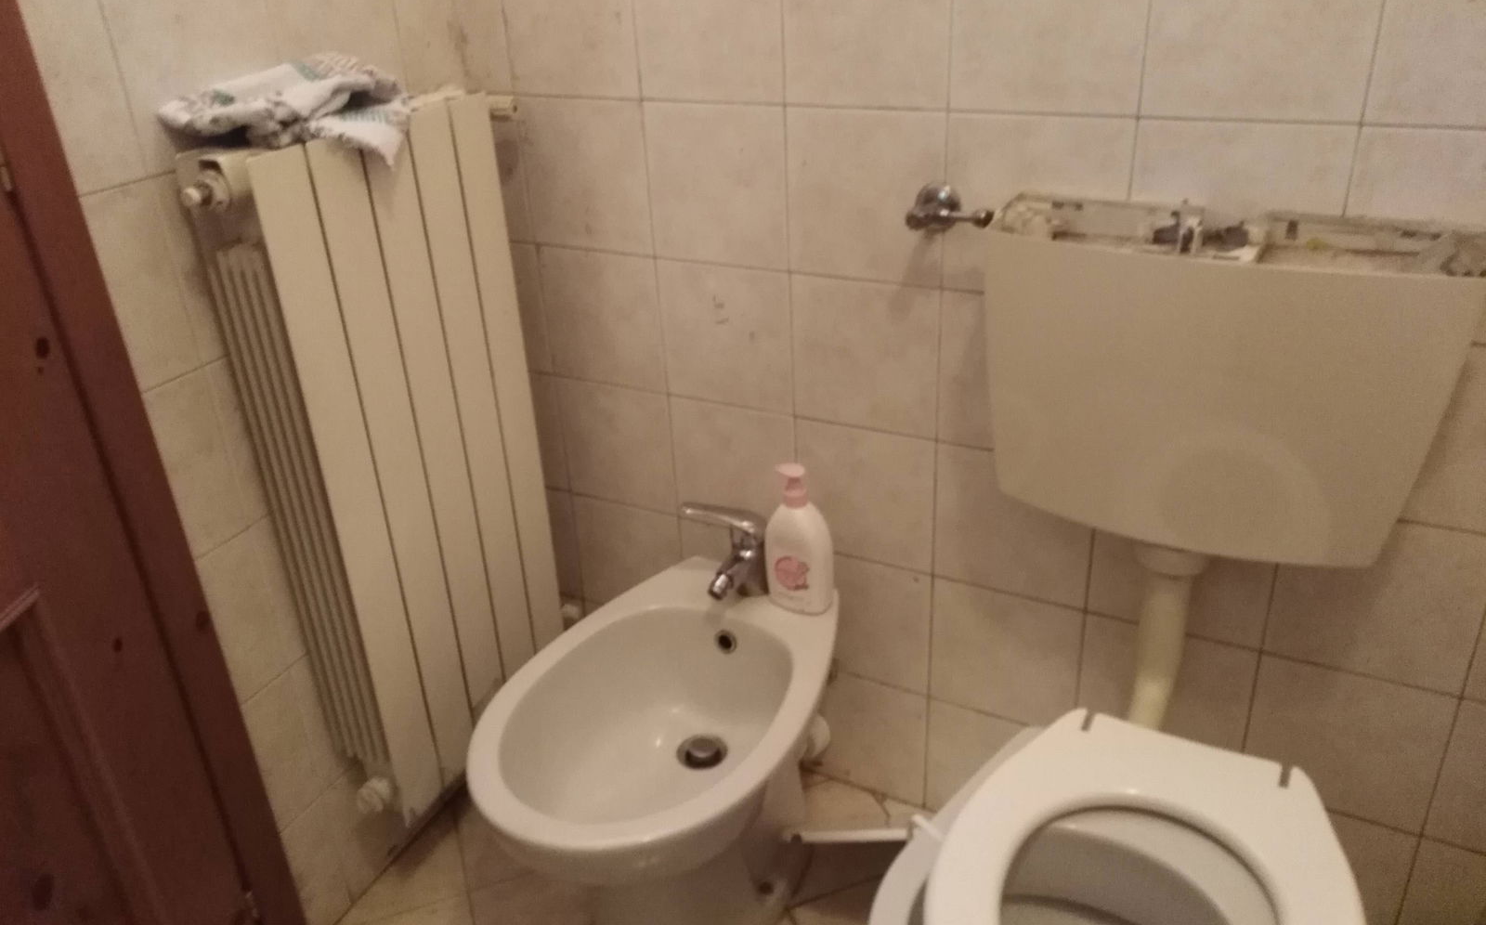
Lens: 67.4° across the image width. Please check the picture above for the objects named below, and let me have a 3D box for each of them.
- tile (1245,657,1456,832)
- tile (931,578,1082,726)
[{"bbox_3d":[0.704,0.329,1.313,0.200,0.200,0.010,11,30,27],"label":"tile"},{"bbox_3d":[0.353,0.260,1.502,0.200,0.200,0.010,11,30,27],"label":"tile"}]

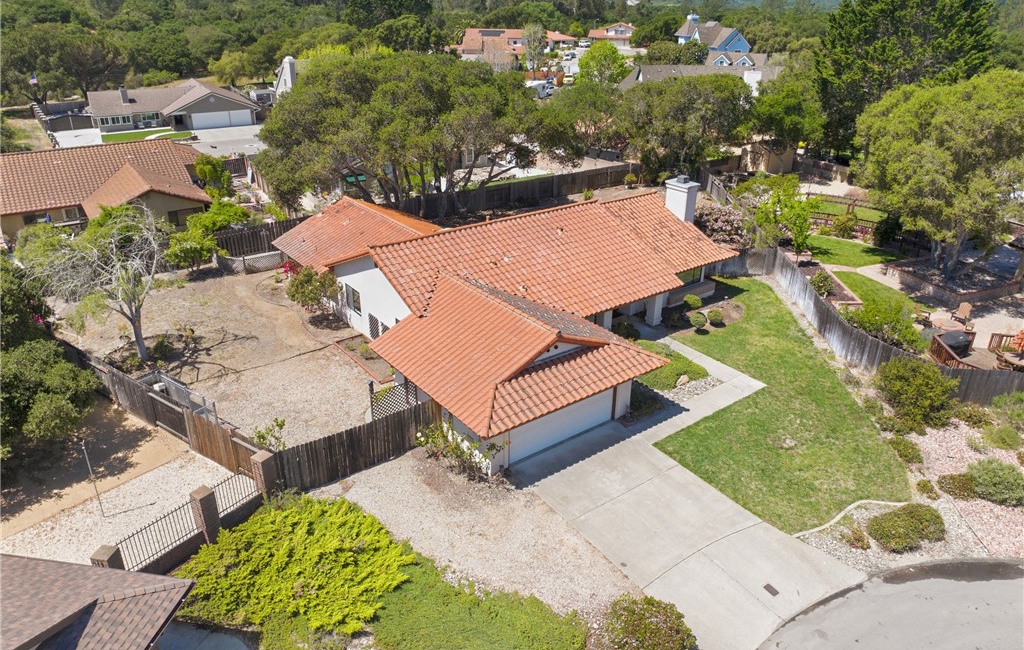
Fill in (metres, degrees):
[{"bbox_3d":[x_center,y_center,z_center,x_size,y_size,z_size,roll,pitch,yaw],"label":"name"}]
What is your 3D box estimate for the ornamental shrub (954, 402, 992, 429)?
[{"bbox_3d":[17.750,3.470,27.350,1.450,0.680,1.250,18,31,33],"label":"ornamental shrub"}]

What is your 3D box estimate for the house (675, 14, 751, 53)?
[{"bbox_3d":[38.919,-53.994,137.000,15.000,10.000,13.000,7,26,13],"label":"house"}]

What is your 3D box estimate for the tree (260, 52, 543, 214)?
[{"bbox_3d":[-8.500,-13.700,51.300,20.500,10.300,16.000,-4,26,-8],"label":"tree"}]

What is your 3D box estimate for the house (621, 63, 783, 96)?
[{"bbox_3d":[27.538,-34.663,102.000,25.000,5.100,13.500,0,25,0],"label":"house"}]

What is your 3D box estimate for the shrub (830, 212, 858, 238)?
[{"bbox_3d":[21.900,-6.600,46.800,1.600,1.550,1.500,12,28,23],"label":"shrub"}]

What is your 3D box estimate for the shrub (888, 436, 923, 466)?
[{"bbox_3d":[13.950,4.420,25.150,1.080,0.750,1.100,16,30,30],"label":"shrub"}]

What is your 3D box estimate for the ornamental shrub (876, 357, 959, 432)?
[{"bbox_3d":[15.550,2.500,27.100,2.800,2.350,2.600,16,30,30],"label":"ornamental shrub"}]

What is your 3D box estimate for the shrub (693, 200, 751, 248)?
[{"bbox_3d":[13.500,-6.600,45.600,3.600,2.600,3.300,8,26,15],"label":"shrub"}]

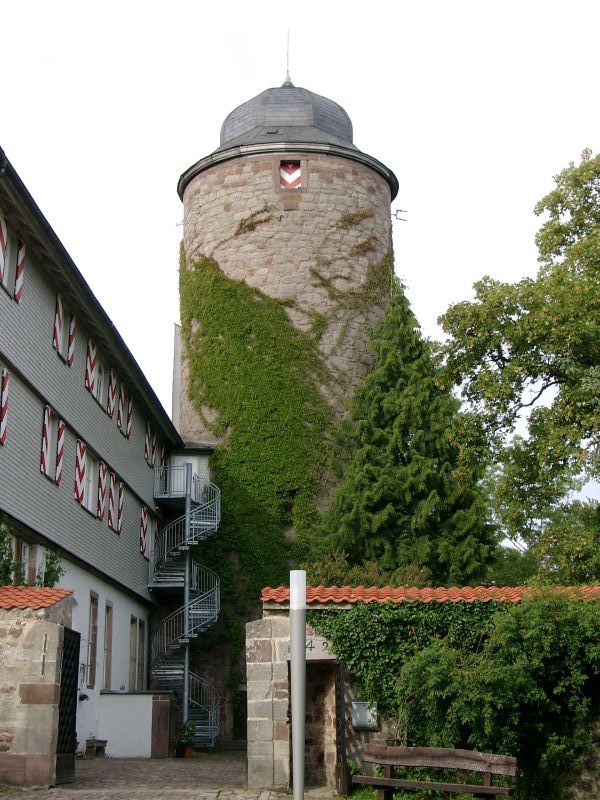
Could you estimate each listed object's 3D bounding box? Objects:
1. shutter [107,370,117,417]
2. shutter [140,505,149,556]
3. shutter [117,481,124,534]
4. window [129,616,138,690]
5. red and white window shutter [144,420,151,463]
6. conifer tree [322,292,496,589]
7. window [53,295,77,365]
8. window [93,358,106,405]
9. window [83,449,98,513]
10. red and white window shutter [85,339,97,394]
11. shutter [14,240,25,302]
[{"bbox_3d":[-5.256,-0.162,37.198,0.070,1.360,0.750,-1,-14,3],"label":"shutter"},{"bbox_3d":[-4.928,4.162,42.115,0.070,1.500,0.850,-1,-14,3],"label":"shutter"},{"bbox_3d":[-5.095,3.125,37.459,0.050,1.508,0.510,-1,-14,3],"label":"shutter"},{"bbox_3d":[-5.077,7.889,40.543,0.200,2.350,1.200,-1,-14,3],"label":"window"},{"bbox_3d":[-4.926,1.374,43.196,0.070,1.340,0.600,-1,-14,3],"label":"red and white window shutter"},{"bbox_3d":[3.065,3.205,38.303,5.200,13.900,5.200,-1,-14,3],"label":"conifer tree"},{"bbox_3d":[-5.557,-1.639,31.546,0.180,1.400,1.800,-1,-14,3],"label":"window"},{"bbox_3d":[-5.351,-0.574,35.245,0.120,1.357,1.880,-1,-14,3],"label":"window"},{"bbox_3d":[-5.390,2.105,33.710,0.120,1.500,1.790,-1,-14,3],"label":"window"},{"bbox_3d":[-5.356,-0.857,33.585,0.050,1.314,0.820,-1,-14,3],"label":"red and white window shutter"},{"bbox_3d":[-5.735,-2.617,26.807,0.050,1.290,0.430,-1,-14,3],"label":"shutter"}]

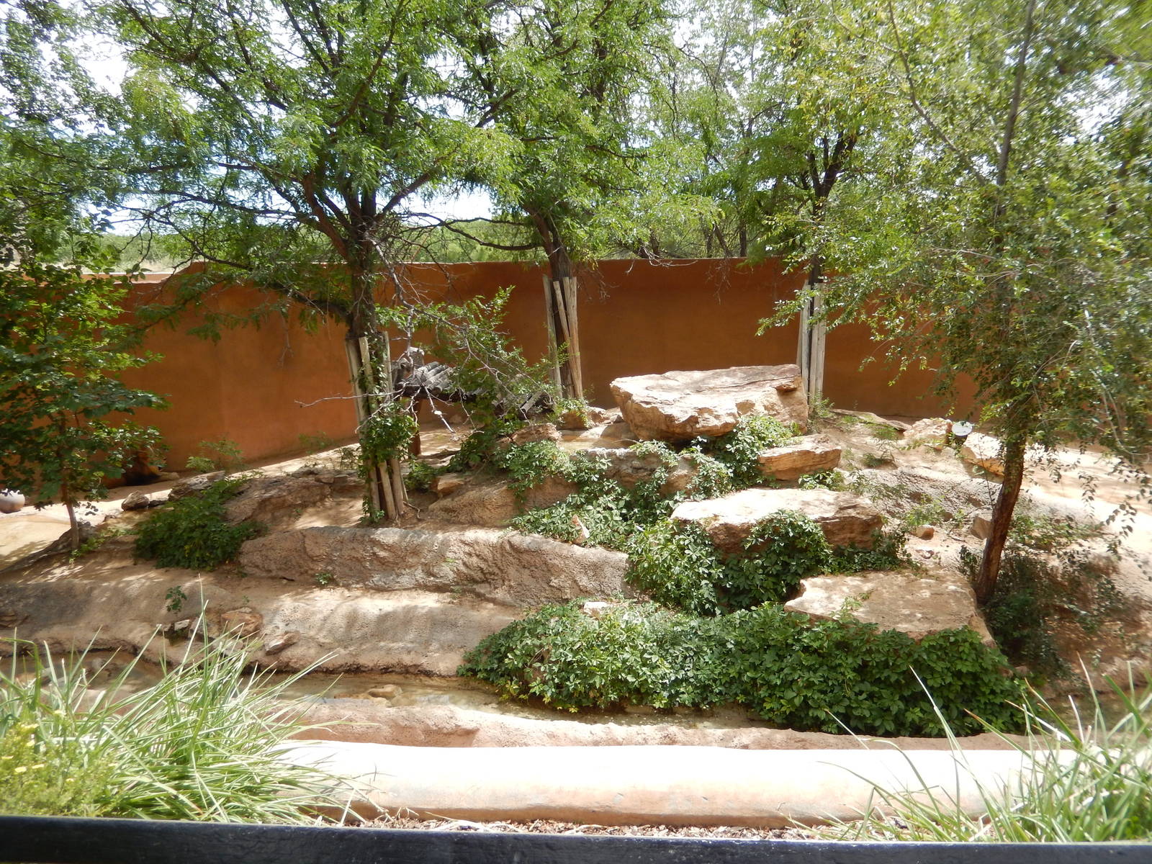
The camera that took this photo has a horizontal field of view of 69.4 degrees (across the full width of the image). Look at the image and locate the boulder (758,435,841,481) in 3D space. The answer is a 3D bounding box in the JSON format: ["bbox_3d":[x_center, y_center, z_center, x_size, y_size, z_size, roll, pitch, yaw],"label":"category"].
[{"bbox_3d":[2.409,0.277,9.000,0.827,0.422,0.700,0,12,0],"label":"boulder"}]

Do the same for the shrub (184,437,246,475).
[{"bbox_3d":[-4.677,0.312,10.800,0.637,0.421,0.600,0,12,0],"label":"shrub"}]

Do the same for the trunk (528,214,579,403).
[{"bbox_3d":[-0.317,-1.953,12.785,0.720,2.900,0.550,0,13,0],"label":"trunk"}]

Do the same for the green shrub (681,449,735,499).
[{"bbox_3d":[1.485,0.469,9.439,0.620,0.520,0.450,0,13,0],"label":"green shrub"}]

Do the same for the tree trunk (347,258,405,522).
[{"bbox_3d":[-1.860,-0.368,7.800,0.395,2.460,0.420,0,12,0],"label":"tree trunk"}]

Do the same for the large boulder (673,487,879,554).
[{"bbox_3d":[2.044,0.911,8.770,2.080,0.460,1.000,0,13,0],"label":"large boulder"}]

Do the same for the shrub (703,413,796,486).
[{"bbox_3d":[2.023,0.213,9.893,1.080,0.720,0.700,0,13,0],"label":"shrub"}]

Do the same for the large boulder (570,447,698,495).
[{"bbox_3d":[0.587,0.394,8.600,1.313,0.411,0.700,0,12,0],"label":"large boulder"}]

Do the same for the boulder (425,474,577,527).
[{"bbox_3d":[-0.724,0.666,8.200,1.474,0.405,0.800,0,12,0],"label":"boulder"}]

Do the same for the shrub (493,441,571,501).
[{"bbox_3d":[-0.457,0.396,8.700,0.791,0.596,0.550,0,12,0],"label":"shrub"}]

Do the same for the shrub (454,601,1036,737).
[{"bbox_3d":[1.058,1.624,5.850,3.788,0.558,1.000,2,12,8],"label":"shrub"}]

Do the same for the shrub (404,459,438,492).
[{"bbox_3d":[-1.781,0.506,9.601,0.400,0.350,0.350,0,13,0],"label":"shrub"}]

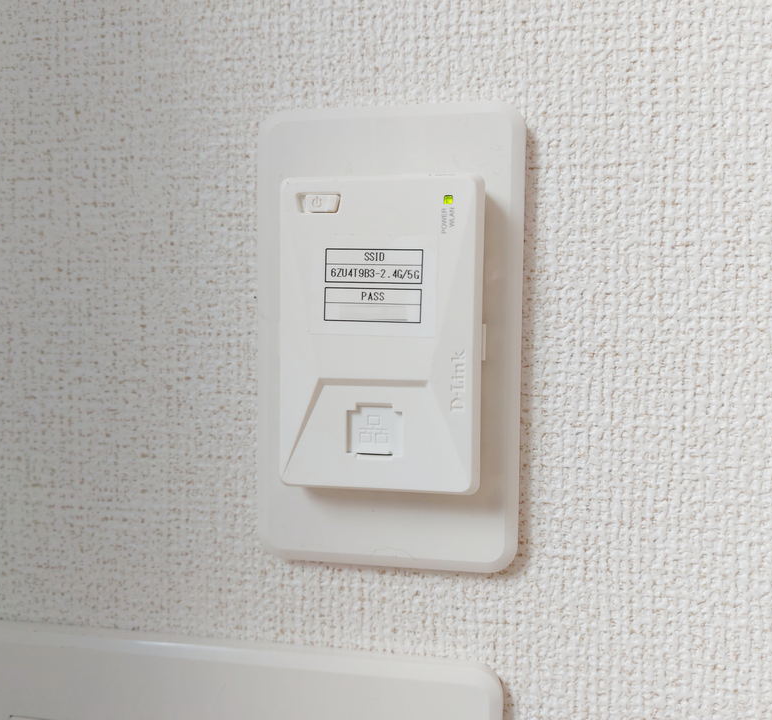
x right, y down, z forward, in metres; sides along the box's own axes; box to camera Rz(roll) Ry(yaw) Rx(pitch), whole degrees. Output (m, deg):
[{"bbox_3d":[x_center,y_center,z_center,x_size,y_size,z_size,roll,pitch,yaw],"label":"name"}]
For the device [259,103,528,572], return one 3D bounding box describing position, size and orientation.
[{"bbox_3d":[-0.001,-0.005,0.166,0.070,0.120,0.015,1,3,9],"label":"device"}]

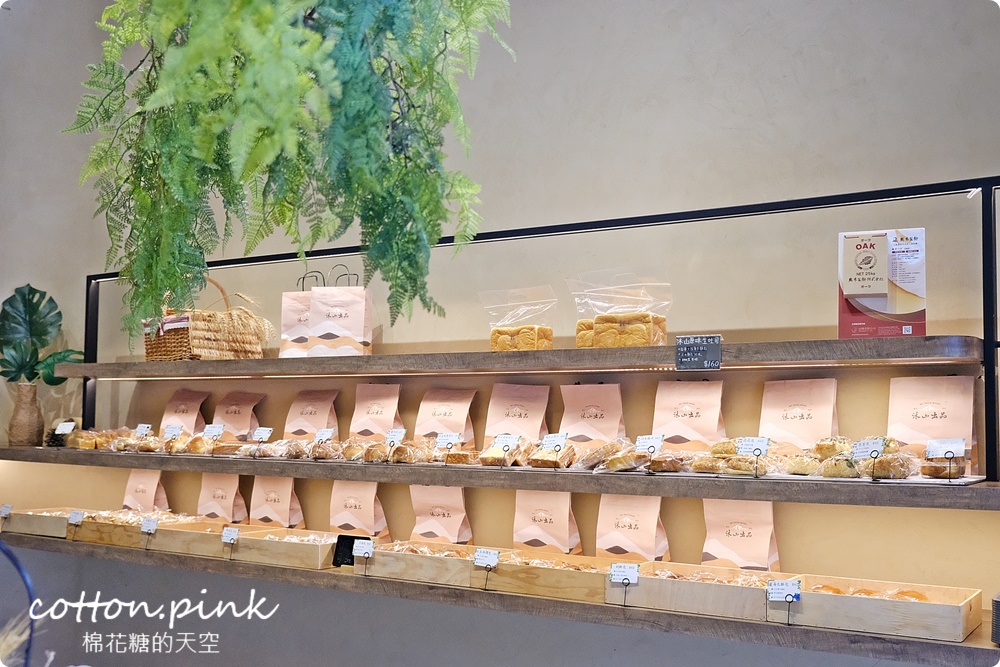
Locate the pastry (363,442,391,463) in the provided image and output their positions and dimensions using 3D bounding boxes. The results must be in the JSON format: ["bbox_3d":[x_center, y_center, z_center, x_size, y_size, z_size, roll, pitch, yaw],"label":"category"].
[{"bbox_3d":[-0.393,0.382,2.831,0.072,0.050,0.075,-3,-5,30],"label":"pastry"}]

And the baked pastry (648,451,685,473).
[{"bbox_3d":[0.502,0.388,2.682,0.100,0.055,0.090,-3,-5,29],"label":"baked pastry"}]

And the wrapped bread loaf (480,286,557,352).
[{"bbox_3d":[0.056,-0.036,2.707,0.220,0.195,0.125,-3,-5,30],"label":"wrapped bread loaf"}]

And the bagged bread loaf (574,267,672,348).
[{"bbox_3d":[0.349,-0.067,2.493,0.245,0.220,0.130,-3,-5,30],"label":"bagged bread loaf"}]

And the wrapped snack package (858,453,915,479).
[{"bbox_3d":[1.030,0.353,2.375,0.125,0.062,0.105,-3,-5,29],"label":"wrapped snack package"}]

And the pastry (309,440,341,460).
[{"bbox_3d":[-0.654,0.438,3.312,0.100,0.060,0.100,-3,-5,29],"label":"pastry"}]

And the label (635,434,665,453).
[{"bbox_3d":[0.389,0.285,2.302,0.076,0.047,0.008,-3,-30,30],"label":"label"}]

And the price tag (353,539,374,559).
[{"bbox_3d":[-0.459,0.723,2.990,0.079,0.053,0.006,-3,-20,29],"label":"price tag"}]

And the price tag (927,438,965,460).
[{"bbox_3d":[1.091,0.282,2.174,0.086,0.050,0.008,-5,-37,29],"label":"price tag"}]

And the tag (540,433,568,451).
[{"bbox_3d":[0.168,0.332,2.735,0.081,0.053,0.006,-3,-31,29],"label":"tag"}]

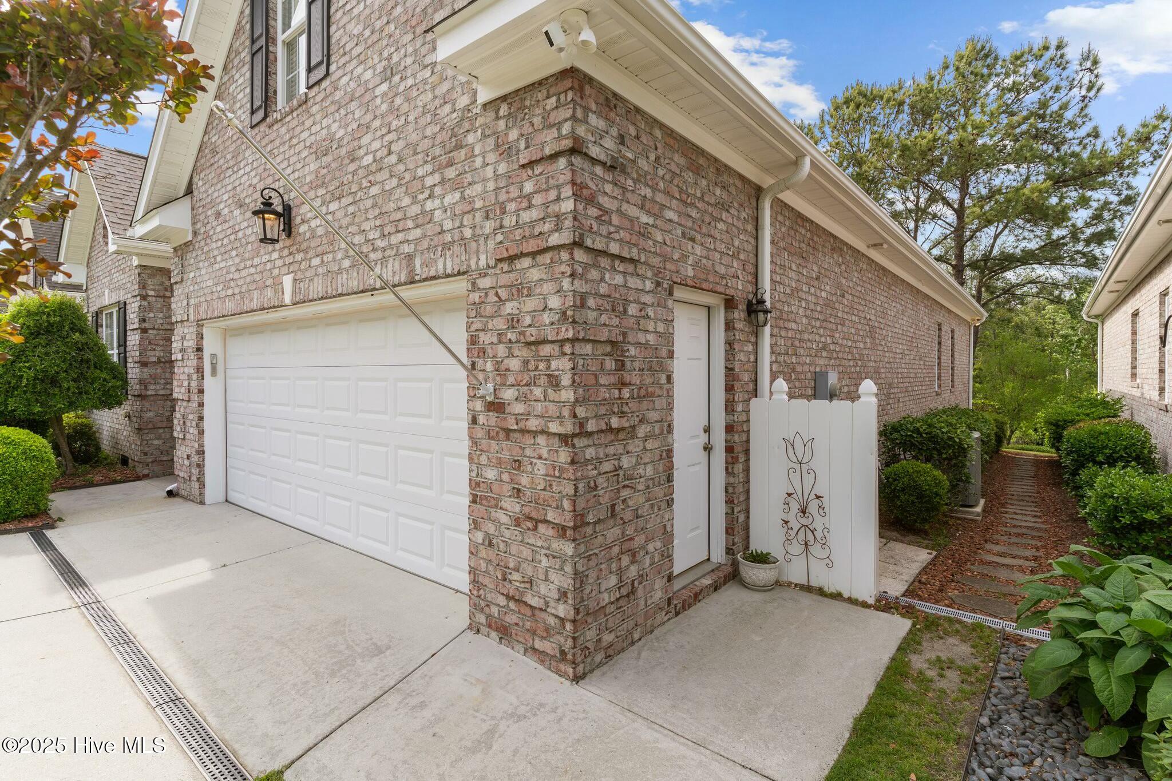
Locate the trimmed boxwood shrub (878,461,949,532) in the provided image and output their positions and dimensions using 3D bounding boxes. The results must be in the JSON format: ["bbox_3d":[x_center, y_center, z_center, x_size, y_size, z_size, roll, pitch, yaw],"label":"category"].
[{"bbox_3d":[3.390,1.080,5.749,0.680,0.720,0.680,1,2,40],"label":"trimmed boxwood shrub"}]

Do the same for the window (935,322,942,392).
[{"bbox_3d":[7.822,-0.735,12.350,0.120,1.520,0.880,1,2,40],"label":"window"}]

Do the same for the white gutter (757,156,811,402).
[{"bbox_3d":[1.606,-0.202,4.537,0.430,3.300,0.110,1,2,40],"label":"white gutter"}]

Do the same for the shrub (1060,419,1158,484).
[{"bbox_3d":[7.320,0.889,7.774,1.080,1.000,1.080,1,2,40],"label":"shrub"}]

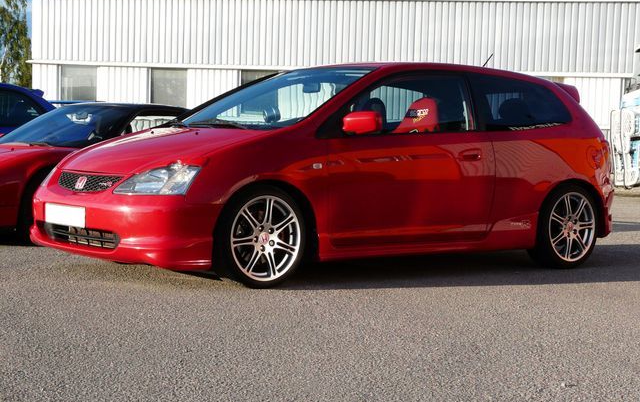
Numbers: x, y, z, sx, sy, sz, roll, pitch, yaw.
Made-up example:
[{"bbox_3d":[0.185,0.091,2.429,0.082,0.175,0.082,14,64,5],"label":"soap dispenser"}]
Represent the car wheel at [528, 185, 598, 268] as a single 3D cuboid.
[{"bbox_3d":[1.680,0.170,8.225,0.610,0.610,0.210,-1,4,-38],"label":"car wheel"}]

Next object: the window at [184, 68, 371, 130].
[{"bbox_3d":[-0.315,-0.674,7.546,1.020,0.110,1.360,-29,21,-32],"label":"window"}]

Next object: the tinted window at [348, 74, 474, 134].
[{"bbox_3d":[0.538,-0.608,7.294,1.120,0.443,0.070,-1,-18,-38],"label":"tinted window"}]

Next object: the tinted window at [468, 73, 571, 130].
[{"bbox_3d":[1.353,-0.649,7.983,1.075,0.399,0.080,-1,-17,-42],"label":"tinted window"}]

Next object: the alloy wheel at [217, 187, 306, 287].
[{"bbox_3d":[-0.356,0.199,6.657,0.610,0.610,0.210,-1,4,-38],"label":"alloy wheel"}]

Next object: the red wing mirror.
[{"bbox_3d":[0.247,-0.452,6.878,0.140,0.145,0.210,-1,4,-38],"label":"red wing mirror"}]

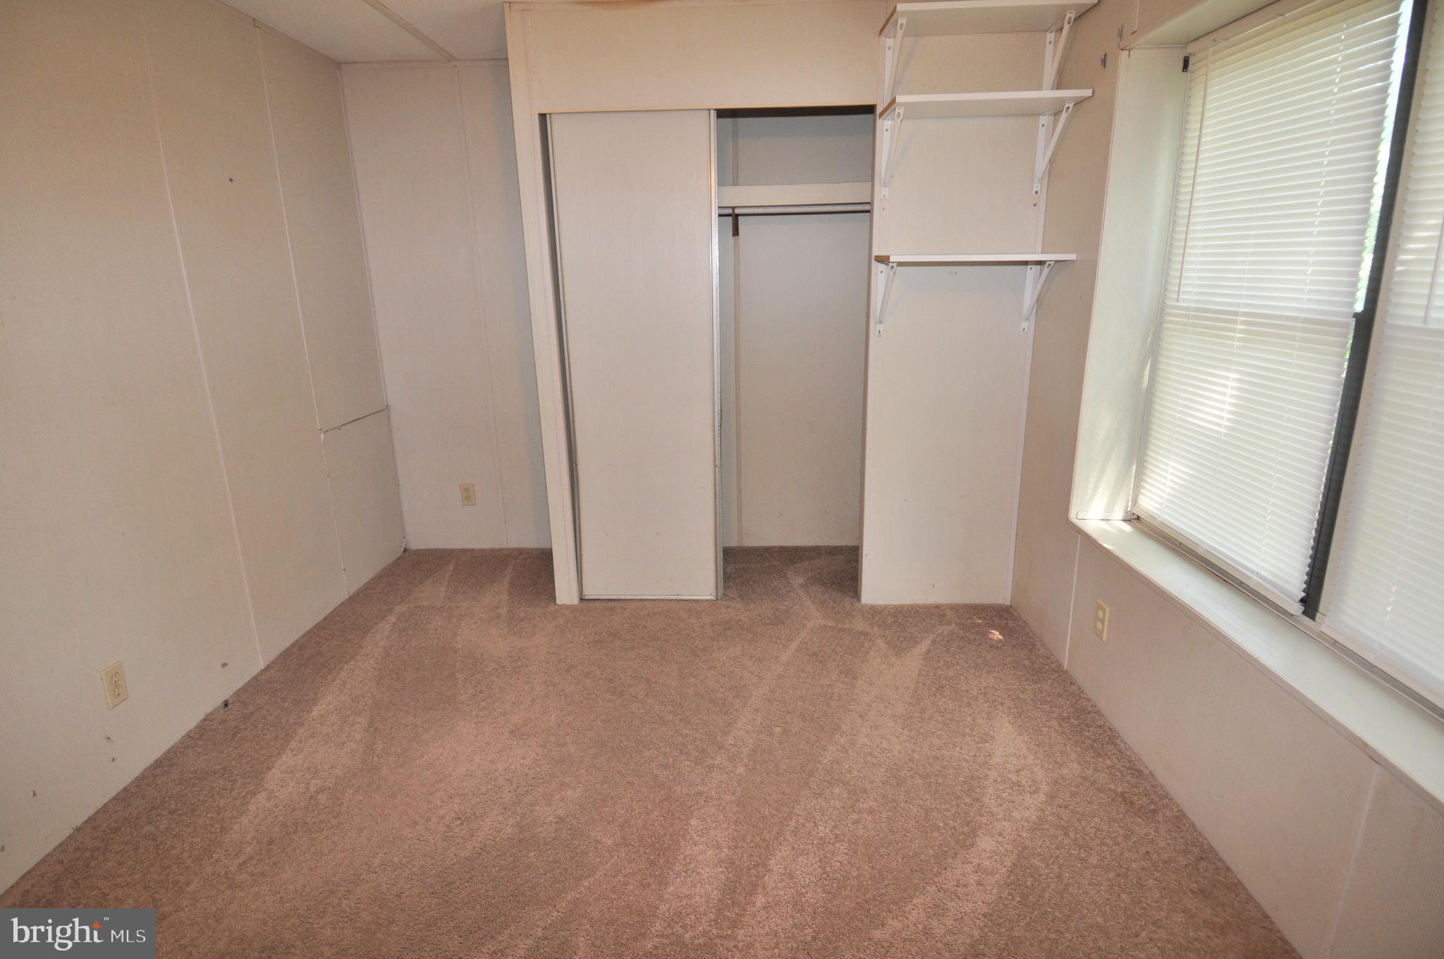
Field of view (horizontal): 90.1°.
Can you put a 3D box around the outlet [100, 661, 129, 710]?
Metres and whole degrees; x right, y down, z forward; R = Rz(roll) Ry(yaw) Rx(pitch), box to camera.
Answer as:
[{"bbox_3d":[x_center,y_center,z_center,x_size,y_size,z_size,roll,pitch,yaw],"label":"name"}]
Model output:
[{"bbox_3d":[-1.652,0.559,1.968,0.009,0.114,0.069,0,15,2],"label":"outlet"}]

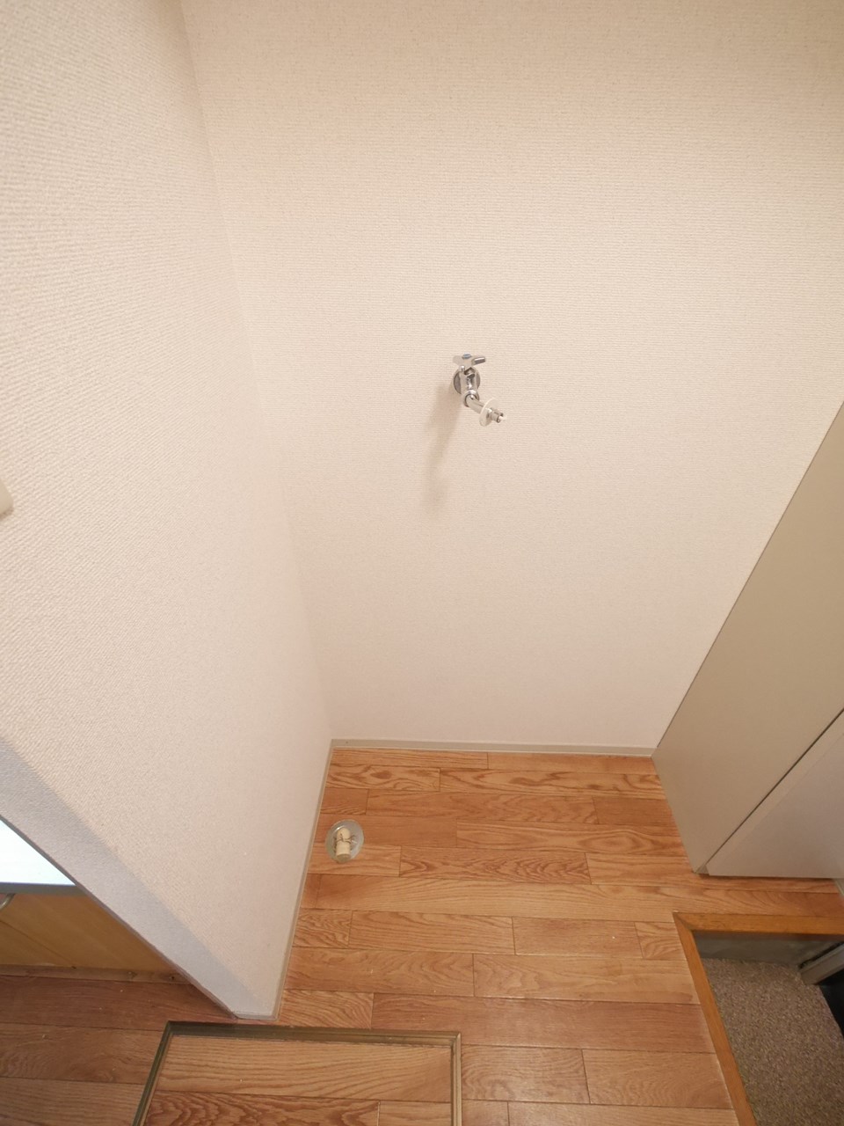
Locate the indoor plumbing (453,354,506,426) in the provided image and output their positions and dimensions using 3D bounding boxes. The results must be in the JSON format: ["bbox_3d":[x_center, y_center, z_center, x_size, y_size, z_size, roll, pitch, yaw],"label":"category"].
[{"bbox_3d":[0.090,-0.282,0.731,0.078,0.092,0.162,1,36,1],"label":"indoor plumbing"}]

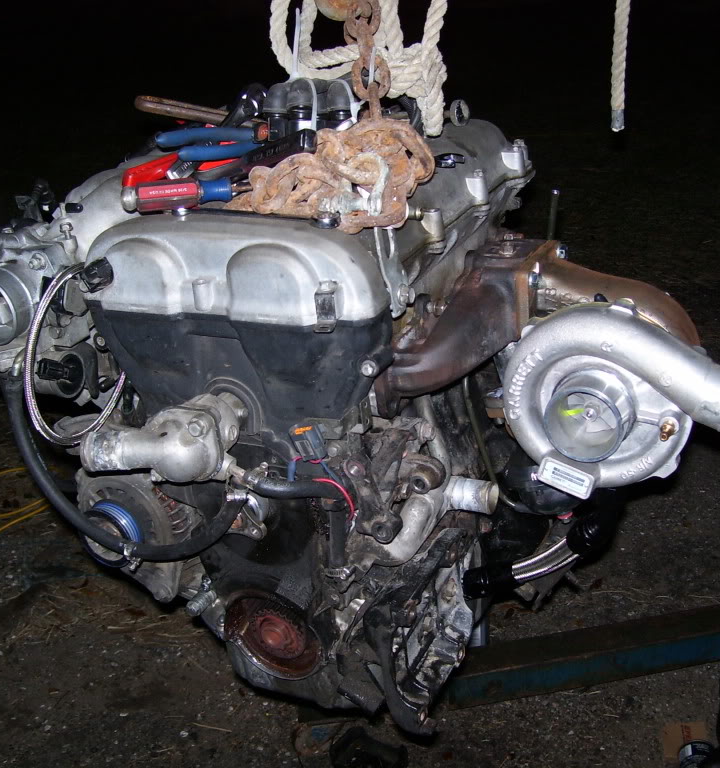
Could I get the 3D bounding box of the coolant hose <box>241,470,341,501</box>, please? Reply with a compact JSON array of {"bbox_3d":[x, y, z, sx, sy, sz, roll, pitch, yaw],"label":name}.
[{"bbox_3d":[-0.061,0.087,0.923,0.095,0.028,0.028,2,22,9],"label":"coolant hose"}]

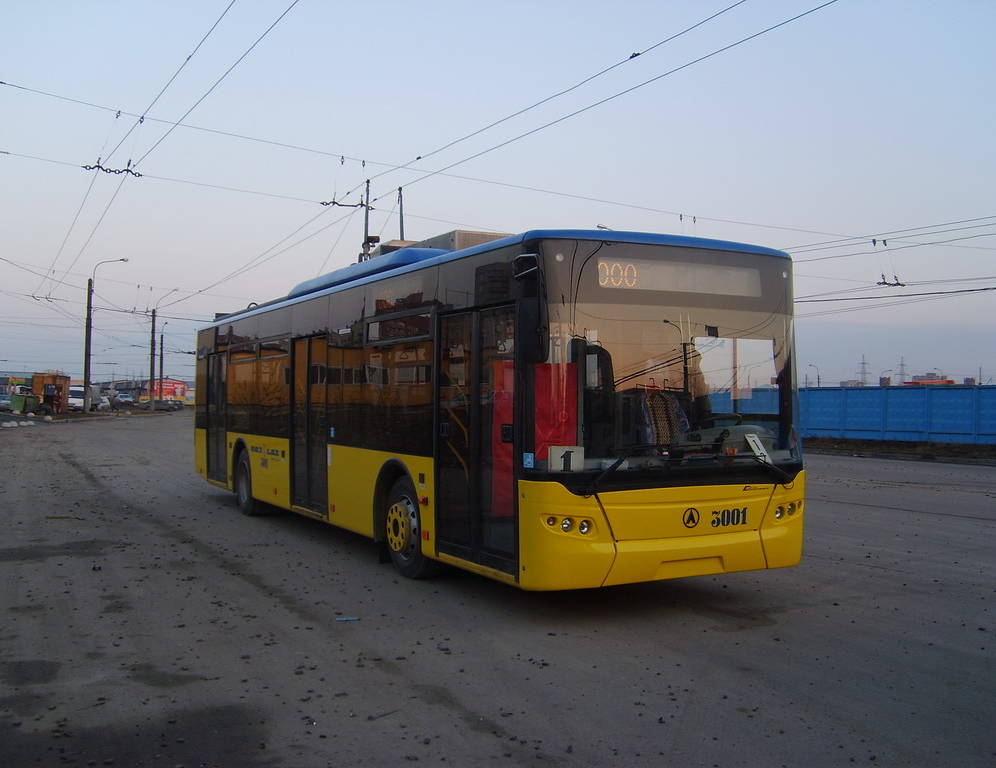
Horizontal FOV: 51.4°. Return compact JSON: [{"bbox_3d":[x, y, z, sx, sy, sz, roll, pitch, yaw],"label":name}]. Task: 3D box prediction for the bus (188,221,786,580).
[{"bbox_3d":[-1.228,0.210,12.876,2.560,3.250,11.650,1,-1,-28],"label":"bus"}]

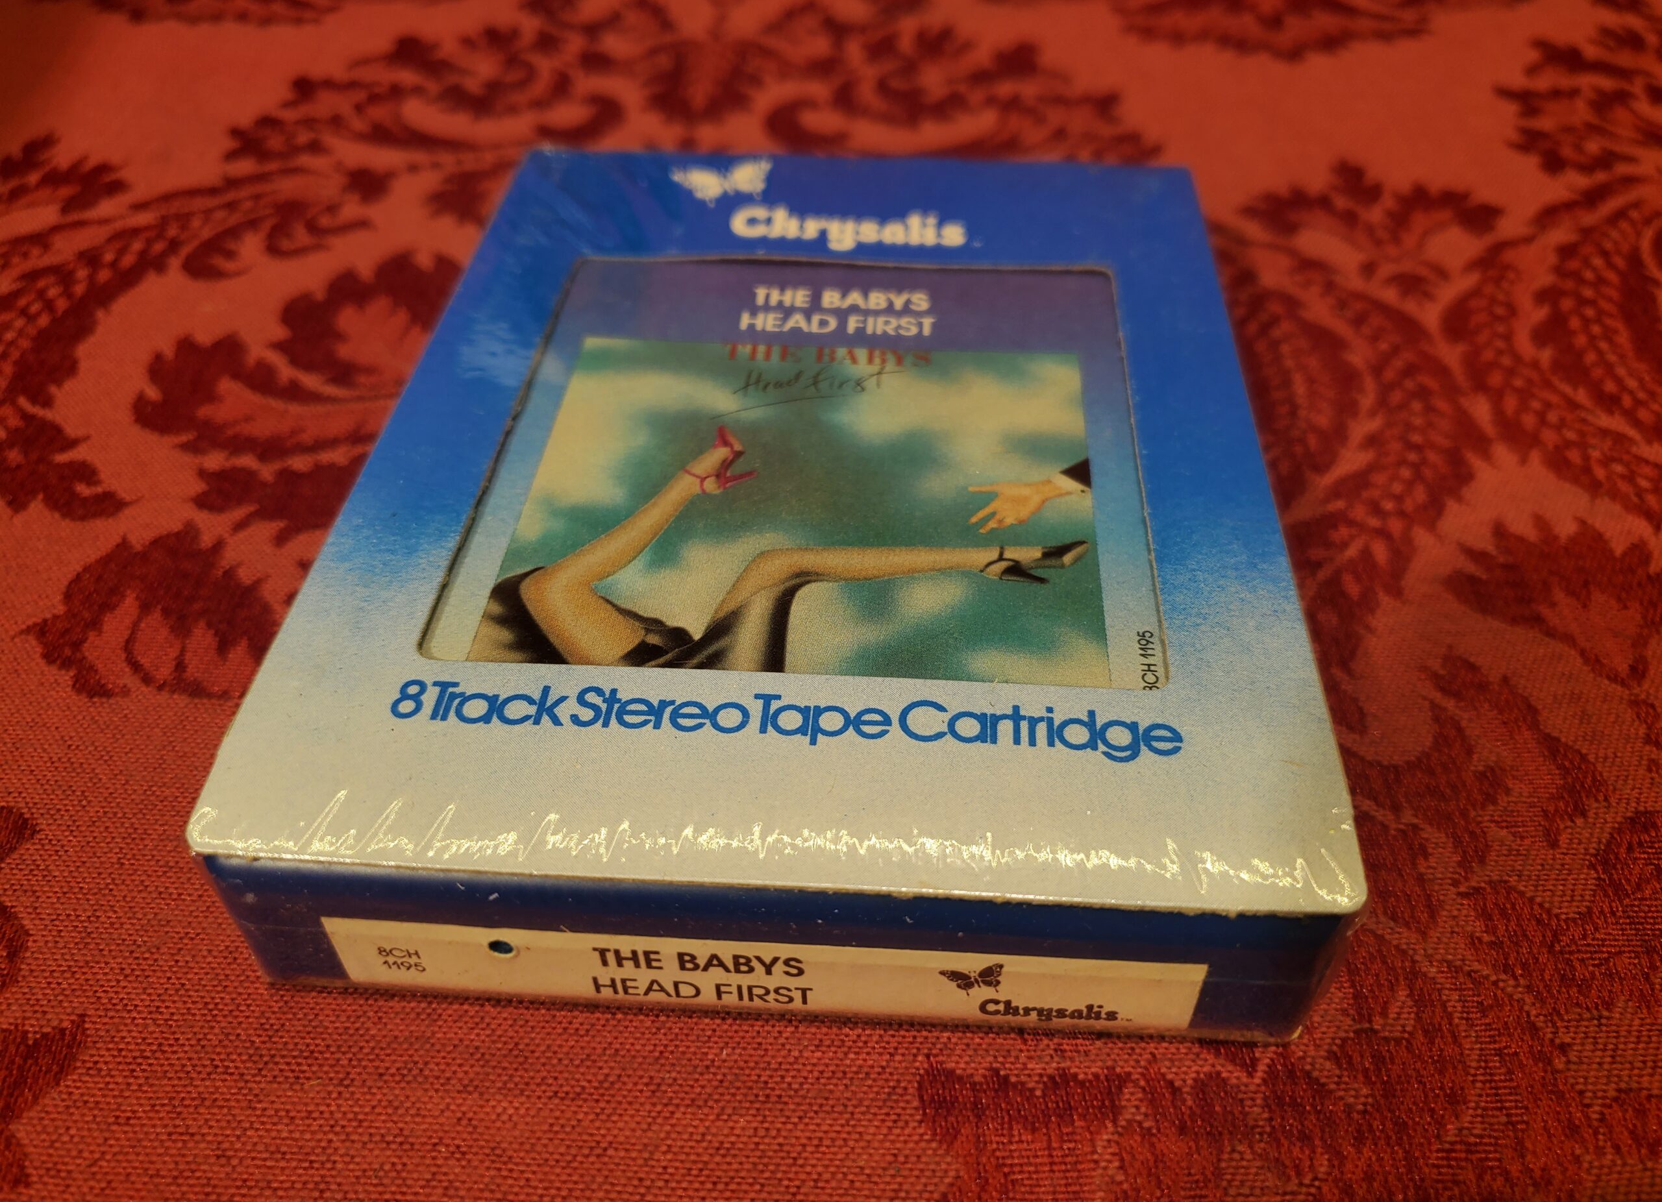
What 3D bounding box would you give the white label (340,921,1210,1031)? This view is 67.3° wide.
[{"bbox_3d":[-0.007,0.036,0.119,0.083,0.012,0.001,2,46,4],"label":"white label"}]

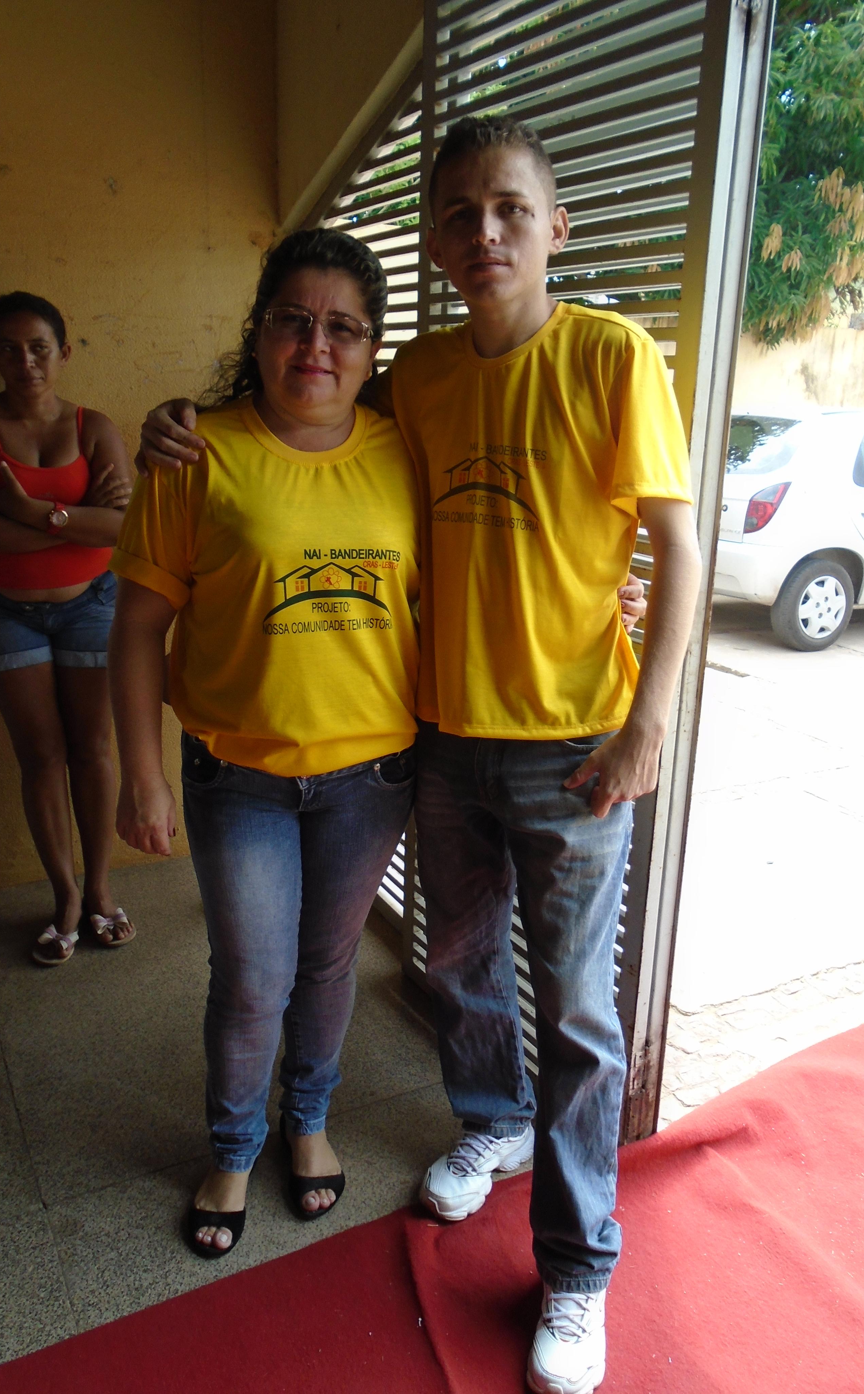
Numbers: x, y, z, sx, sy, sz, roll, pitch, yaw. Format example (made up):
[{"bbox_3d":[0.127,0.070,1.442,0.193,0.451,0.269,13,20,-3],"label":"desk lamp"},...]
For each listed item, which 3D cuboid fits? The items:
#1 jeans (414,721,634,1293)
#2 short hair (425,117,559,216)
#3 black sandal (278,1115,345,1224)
[{"bbox_3d":[0.138,0.433,1.675,0.345,0.890,0.390,5,17,12],"label":"jeans"},{"bbox_3d":[0.076,-0.659,1.341,0.165,0.155,0.190,4,17,7],"label":"short hair"},{"bbox_3d":[-0.225,0.828,1.886,0.098,0.075,0.245,-3,17,-13],"label":"black sandal"}]

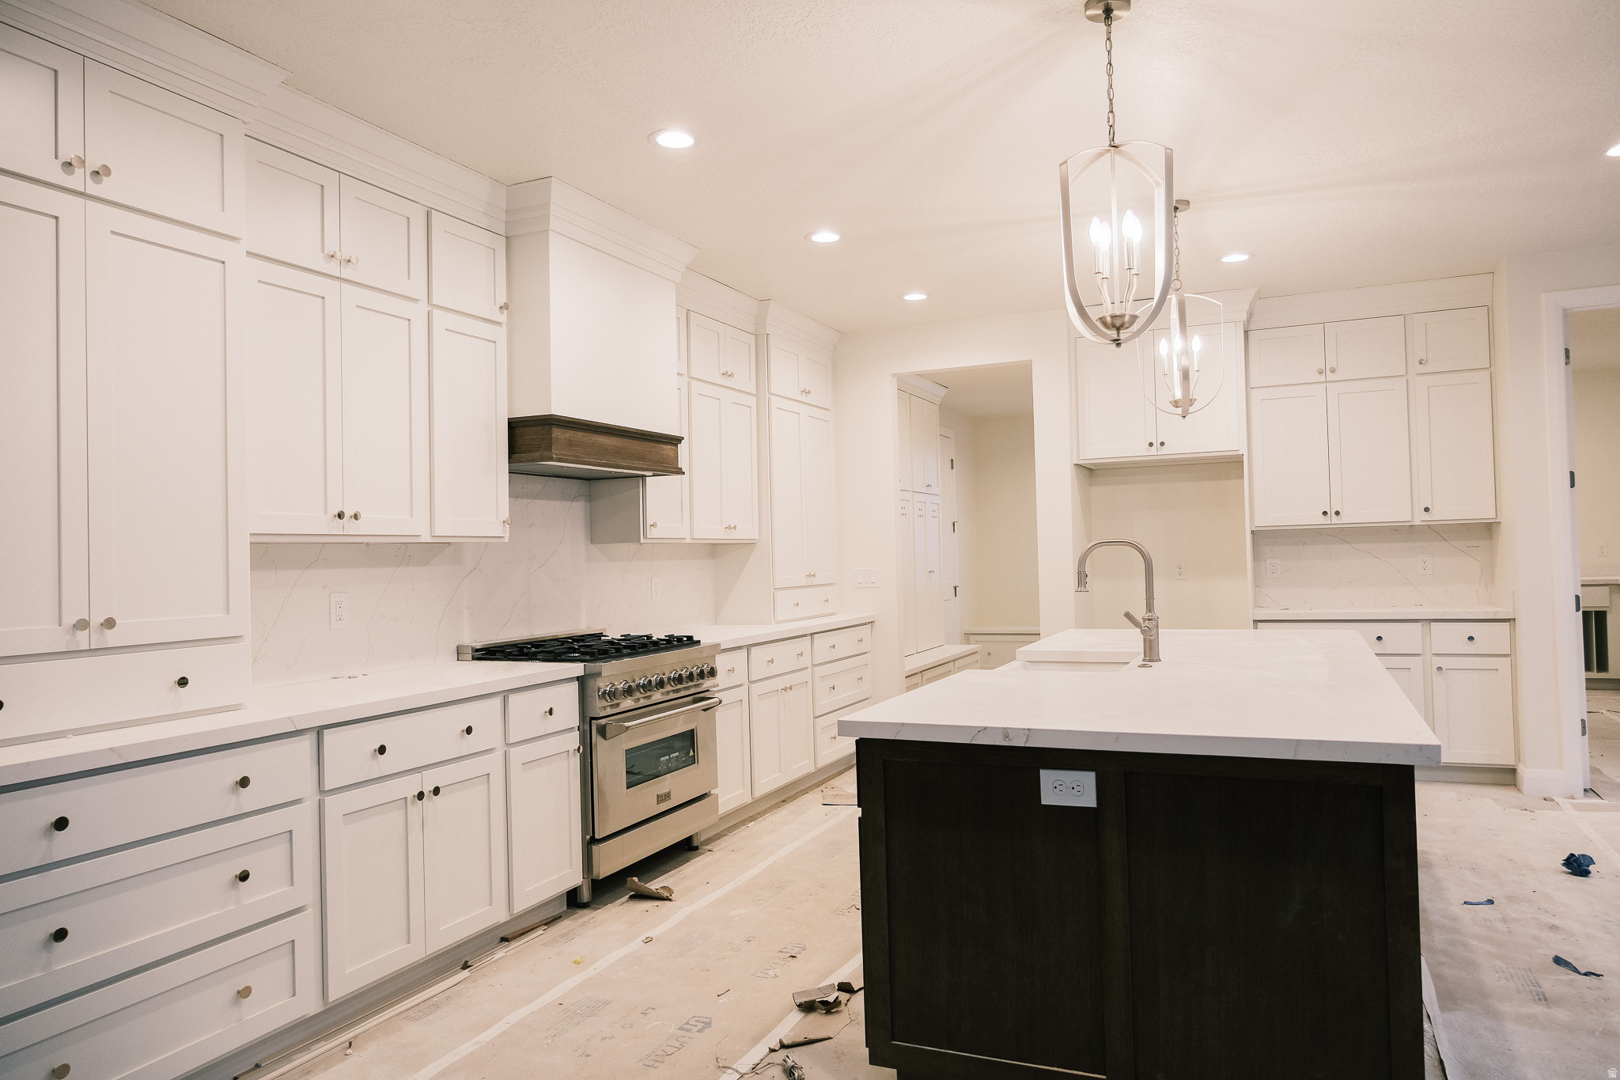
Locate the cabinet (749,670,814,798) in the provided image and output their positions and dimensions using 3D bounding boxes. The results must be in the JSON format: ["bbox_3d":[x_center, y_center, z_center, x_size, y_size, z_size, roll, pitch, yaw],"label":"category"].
[{"bbox_3d":[-0.380,1.004,5.512,0.550,0.563,0.727,-2,-1,25],"label":"cabinet"}]

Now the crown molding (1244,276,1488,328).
[{"bbox_3d":[3.170,-1.353,5.926,1.251,0.167,0.109,-2,-1,25],"label":"crown molding"}]

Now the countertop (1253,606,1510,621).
[{"bbox_3d":[3.223,0.415,5.921,1.245,0.037,0.678,-2,-1,25],"label":"countertop"}]

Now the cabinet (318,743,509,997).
[{"bbox_3d":[-1.419,0.995,3.267,0.550,0.563,0.725,-2,-1,25],"label":"cabinet"}]

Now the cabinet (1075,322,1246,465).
[{"bbox_3d":[2.179,-0.854,6.426,0.954,0.757,0.641,-2,-1,25],"label":"cabinet"}]

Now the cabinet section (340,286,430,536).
[{"bbox_3d":[-1.554,-0.417,3.522,0.310,0.817,0.352,-2,-1,25],"label":"cabinet section"}]

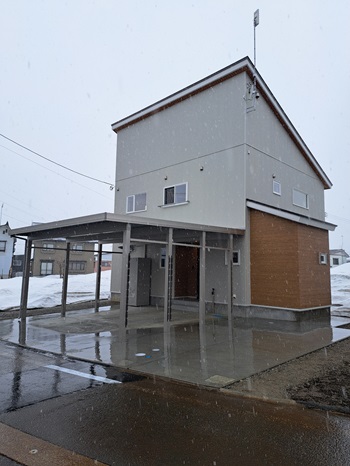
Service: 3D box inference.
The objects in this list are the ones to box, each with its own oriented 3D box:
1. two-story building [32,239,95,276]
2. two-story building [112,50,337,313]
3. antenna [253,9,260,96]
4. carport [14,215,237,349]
[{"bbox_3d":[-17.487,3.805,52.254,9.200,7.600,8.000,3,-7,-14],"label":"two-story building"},{"bbox_3d":[3.032,-1.134,16.802,10.179,9.423,8.554,-6,-10,44],"label":"two-story building"},{"bbox_3d":[3.079,-6.839,12.268,0.250,3.557,0.230,6,-9,-35],"label":"antenna"},{"bbox_3d":[-1.634,1.491,11.257,6.009,3.043,5.880,-6,-10,44],"label":"carport"}]

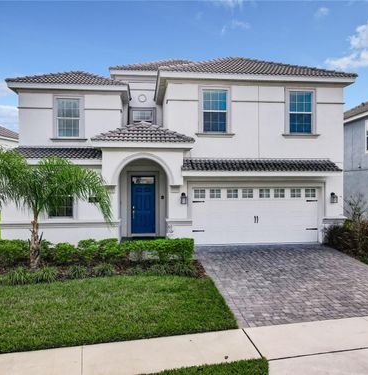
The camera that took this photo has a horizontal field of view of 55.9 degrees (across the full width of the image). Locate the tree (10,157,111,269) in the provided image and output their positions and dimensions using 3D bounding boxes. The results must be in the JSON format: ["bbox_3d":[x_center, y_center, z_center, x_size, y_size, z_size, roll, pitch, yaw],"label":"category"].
[{"bbox_3d":[-3.420,0.710,9.600,2.700,3.100,2.400,0,0,-5],"label":"tree"}]

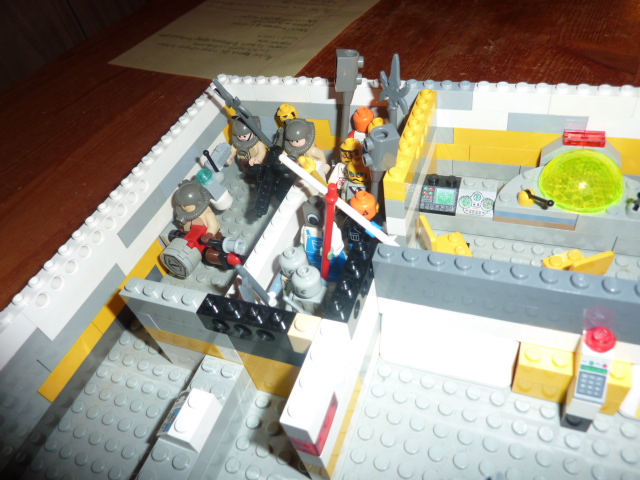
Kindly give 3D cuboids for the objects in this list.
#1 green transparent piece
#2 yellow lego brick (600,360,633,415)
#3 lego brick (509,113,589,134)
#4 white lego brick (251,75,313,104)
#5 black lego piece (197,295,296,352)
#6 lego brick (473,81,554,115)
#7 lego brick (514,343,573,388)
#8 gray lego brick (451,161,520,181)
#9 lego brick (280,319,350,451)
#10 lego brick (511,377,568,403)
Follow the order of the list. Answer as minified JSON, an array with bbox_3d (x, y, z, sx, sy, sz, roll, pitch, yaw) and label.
[{"bbox_3d":[0.106,-0.026,0.186,0.032,0.016,0.032,9,50,21],"label":"green transparent piece"},{"bbox_3d":[0.090,0.046,0.144,0.008,0.021,0.008,9,50,21],"label":"yellow lego brick"},{"bbox_3d":[0.100,-0.053,0.204,0.032,0.010,0.008,9,50,21],"label":"lego brick"},{"bbox_3d":[-0.019,-0.079,0.243,0.032,0.011,0.008,9,50,21],"label":"white lego brick"},{"bbox_3d":[-0.022,0.025,0.145,0.032,0.011,0.008,9,50,21],"label":"black lego piece"},{"bbox_3d":[0.083,-0.062,0.202,0.032,0.011,0.008,9,50,21],"label":"lego brick"},{"bbox_3d":[0.073,0.041,0.151,0.016,0.011,0.008,9,50,21],"label":"lego brick"},{"bbox_3d":[0.086,-0.038,0.237,0.032,0.010,0.008,9,50,21],"label":"gray lego brick"},{"bbox_3d":[0.000,0.038,0.128,0.008,0.011,0.032,9,50,21],"label":"lego brick"},{"bbox_3d":[0.075,0.048,0.158,0.016,0.010,0.008,9,50,21],"label":"lego brick"}]

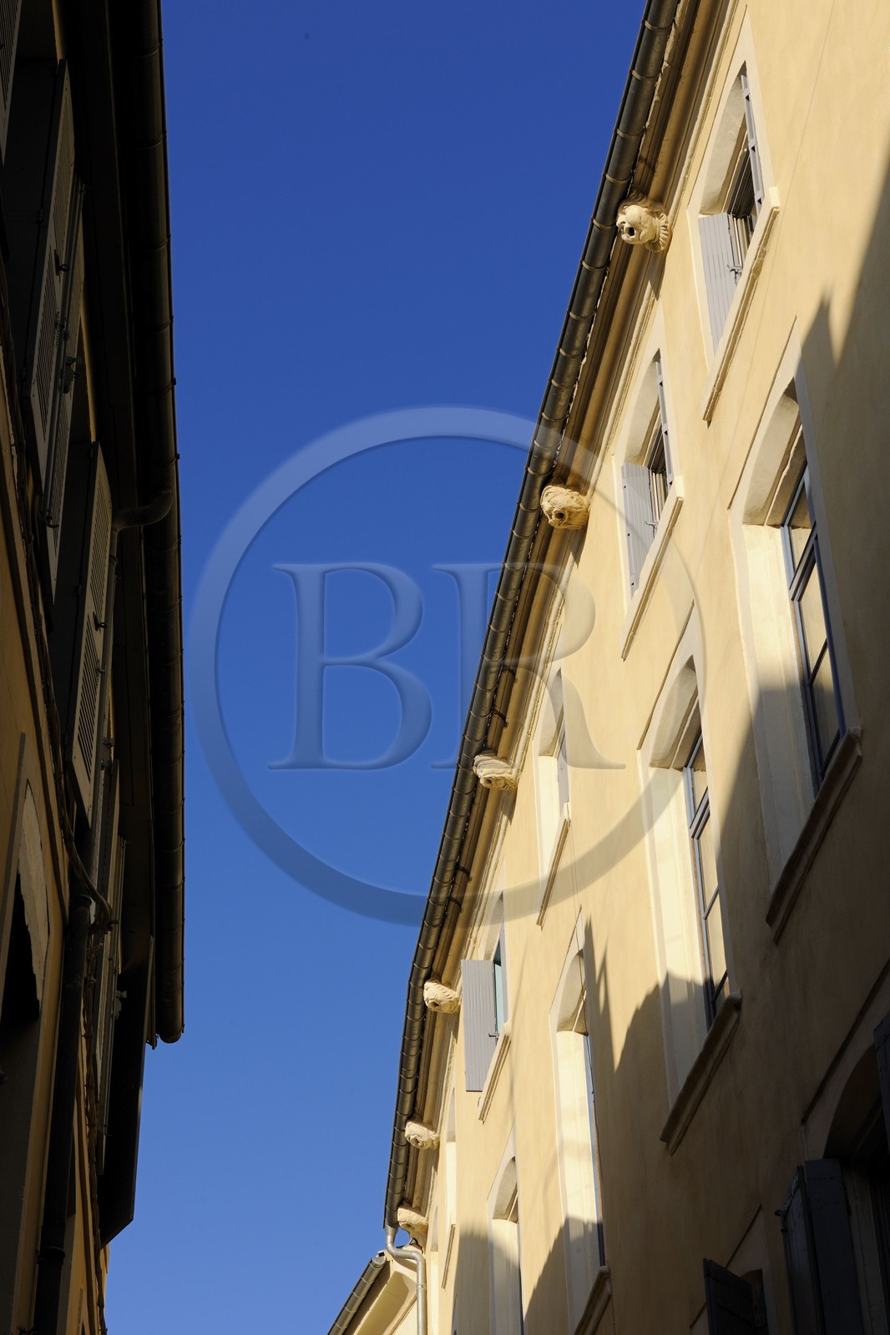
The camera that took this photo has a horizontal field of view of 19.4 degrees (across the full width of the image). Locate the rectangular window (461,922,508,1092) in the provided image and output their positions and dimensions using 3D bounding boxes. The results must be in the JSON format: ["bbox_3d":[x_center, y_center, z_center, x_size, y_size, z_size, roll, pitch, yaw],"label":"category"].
[{"bbox_3d":[0.382,2.689,21.369,0.304,1.288,1.187,3,-35,-6],"label":"rectangular window"}]

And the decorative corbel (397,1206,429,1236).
[{"bbox_3d":[-0.343,5.988,28.028,0.320,0.280,0.240,1,-35,-3],"label":"decorative corbel"}]

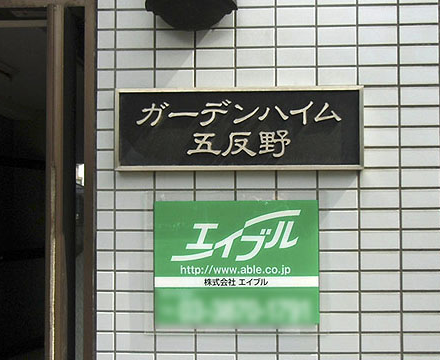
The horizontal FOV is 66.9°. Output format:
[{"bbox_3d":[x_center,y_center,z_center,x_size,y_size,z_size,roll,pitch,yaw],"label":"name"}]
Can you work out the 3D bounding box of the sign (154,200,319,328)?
[{"bbox_3d":[0.040,0.205,0.813,0.398,0.308,0.008,0,-1,1],"label":"sign"}]

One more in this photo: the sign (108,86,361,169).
[{"bbox_3d":[0.045,-0.122,0.809,0.593,0.199,0.022,0,-1,1],"label":"sign"}]

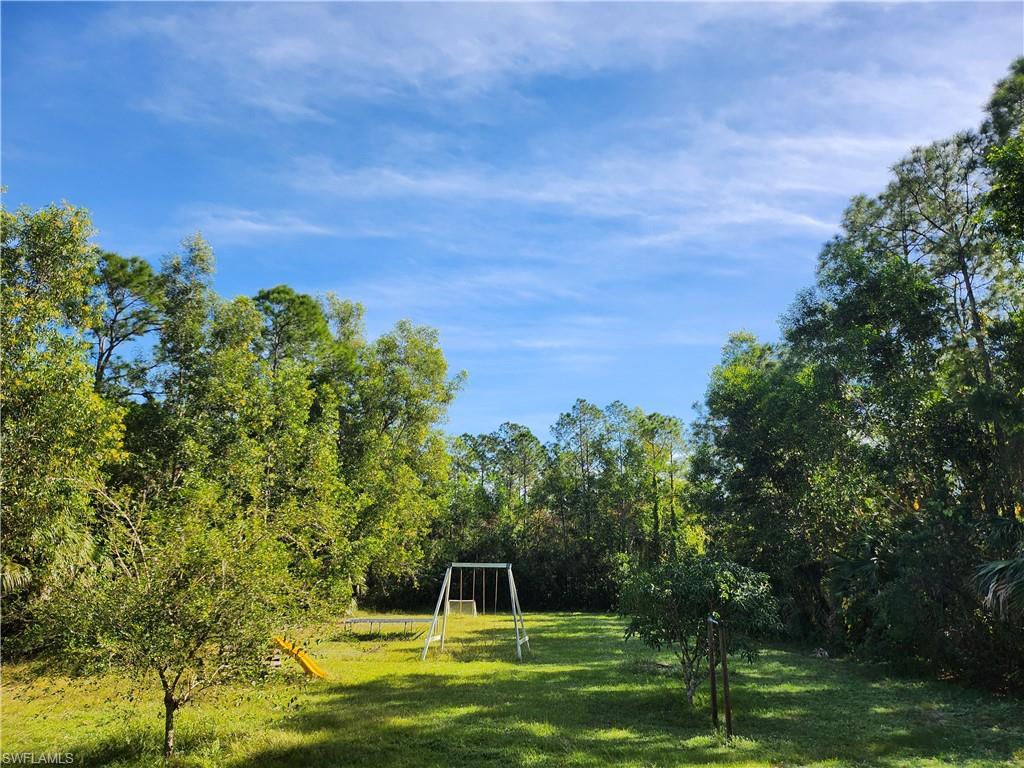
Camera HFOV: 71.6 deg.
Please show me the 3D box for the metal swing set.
[{"bbox_3d":[-0.990,7.203,22.687,3.050,2.870,2.200,-2,-17,8],"label":"metal swing set"}]

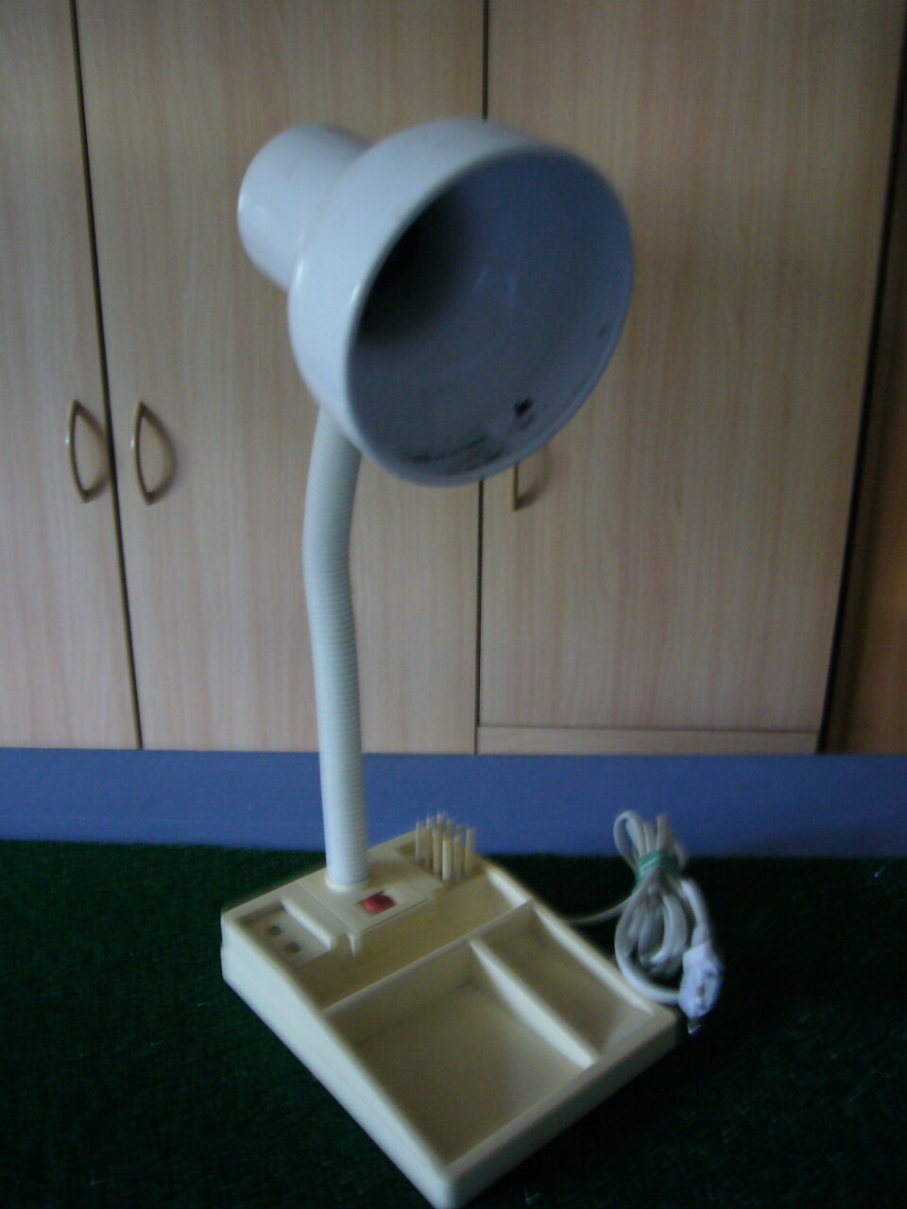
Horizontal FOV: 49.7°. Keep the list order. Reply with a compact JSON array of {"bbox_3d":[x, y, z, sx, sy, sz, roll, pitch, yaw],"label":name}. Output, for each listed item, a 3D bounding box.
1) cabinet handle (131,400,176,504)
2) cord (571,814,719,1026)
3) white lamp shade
[{"bbox_3d":[-0.330,-0.158,1.032,0.010,0.110,0.033,1,15,3],"label":"cabinet handle"},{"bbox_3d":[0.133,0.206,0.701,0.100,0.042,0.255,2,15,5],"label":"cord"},{"bbox_3d":[-0.030,-0.175,0.501,0.158,0.158,0.187,-11,41,-35],"label":"white lamp shade"}]

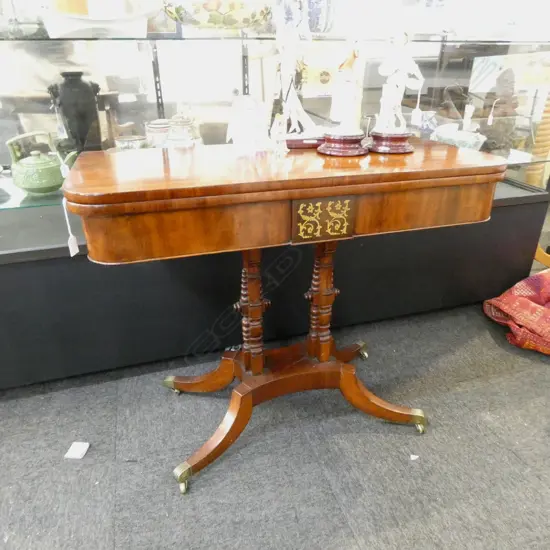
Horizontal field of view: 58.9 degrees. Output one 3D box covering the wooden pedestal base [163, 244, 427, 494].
[{"bbox_3d":[0.035,0.126,1.306,0.683,0.589,0.416,-7,24,-15],"label":"wooden pedestal base"}]

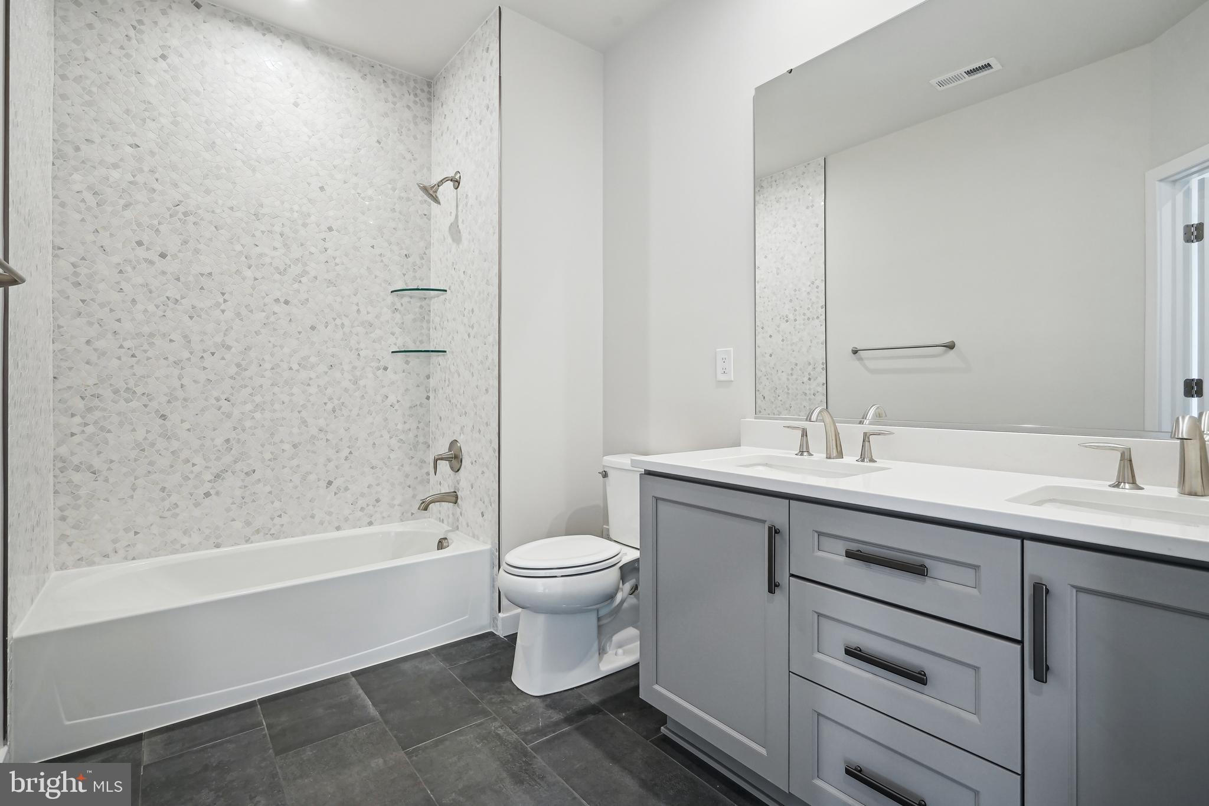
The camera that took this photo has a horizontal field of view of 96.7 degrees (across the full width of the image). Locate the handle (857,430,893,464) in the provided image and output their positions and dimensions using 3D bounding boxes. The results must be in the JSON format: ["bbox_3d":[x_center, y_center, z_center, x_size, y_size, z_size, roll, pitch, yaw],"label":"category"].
[{"bbox_3d":[0.787,0.127,1.560,0.056,0.090,0.104,0,1,-39],"label":"handle"}]

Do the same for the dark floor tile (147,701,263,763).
[{"bbox_3d":[-1.276,1.050,1.720,0.300,0.010,0.198,0,1,-39],"label":"dark floor tile"}]

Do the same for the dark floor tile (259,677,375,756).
[{"bbox_3d":[-0.979,1.050,1.832,0.304,0.010,0.389,0,1,-39],"label":"dark floor tile"}]

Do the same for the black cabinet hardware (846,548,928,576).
[{"bbox_3d":[0.564,0.314,1.069,0.034,0.018,0.157,0,1,-39],"label":"black cabinet hardware"}]

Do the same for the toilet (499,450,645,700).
[{"bbox_3d":[-0.062,0.637,2.135,0.781,0.796,0.448,0,0,-39],"label":"toilet"}]

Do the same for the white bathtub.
[{"bbox_3d":[-1.313,0.840,2.252,1.485,0.380,0.741,0,0,-39],"label":"white bathtub"}]

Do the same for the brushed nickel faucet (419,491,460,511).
[{"bbox_3d":[-0.819,0.483,2.649,0.200,0.082,0.063,0,0,-39],"label":"brushed nickel faucet"}]

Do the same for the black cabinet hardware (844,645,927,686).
[{"bbox_3d":[0.564,0.517,1.071,0.034,0.018,0.157,0,1,-39],"label":"black cabinet hardware"}]

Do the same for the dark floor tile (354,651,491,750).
[{"bbox_3d":[-0.665,1.040,1.917,0.298,0.010,0.588,0,0,-39],"label":"dark floor tile"}]

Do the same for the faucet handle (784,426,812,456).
[{"bbox_3d":[0.641,0.124,1.777,0.062,0.092,0.110,0,0,-39],"label":"faucet handle"}]

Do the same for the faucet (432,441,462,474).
[{"bbox_3d":[-0.812,0.278,2.732,0.118,0.175,0.174,0,1,-39],"label":"faucet"}]

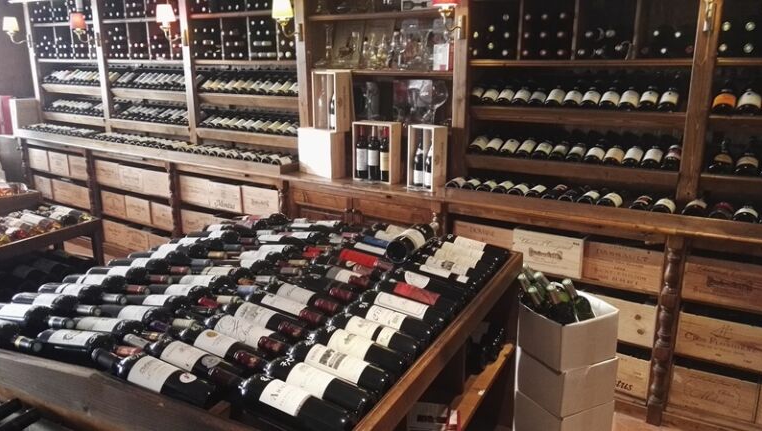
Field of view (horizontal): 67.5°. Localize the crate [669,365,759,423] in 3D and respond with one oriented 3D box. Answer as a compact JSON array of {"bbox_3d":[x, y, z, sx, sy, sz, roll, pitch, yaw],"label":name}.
[{"bbox_3d":[1.568,0.745,2.692,0.335,0.190,0.430,9,17,30],"label":"crate"}]

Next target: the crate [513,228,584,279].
[{"bbox_3d":[0.917,0.136,2.907,0.333,0.190,0.420,10,18,33],"label":"crate"}]

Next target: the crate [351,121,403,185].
[{"bbox_3d":[-0.022,-0.375,3.384,0.265,0.342,0.106,9,17,31],"label":"crate"}]

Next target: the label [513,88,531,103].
[{"bbox_3d":[0.708,-0.601,2.852,0.074,0.025,0.085,9,41,30],"label":"label"}]

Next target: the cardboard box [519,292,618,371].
[{"bbox_3d":[0.762,0.466,2.321,0.292,0.204,0.243,-8,15,-25],"label":"cardboard box"}]

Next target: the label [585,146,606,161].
[{"bbox_3d":[1.028,-0.298,2.731,0.076,0.025,0.080,9,39,30],"label":"label"}]

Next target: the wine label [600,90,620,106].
[{"bbox_3d":[1.061,-0.544,2.647,0.076,0.025,0.088,9,41,30],"label":"wine label"}]

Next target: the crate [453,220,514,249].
[{"bbox_3d":[0.641,0.091,3.111,0.335,0.190,0.420,10,18,33],"label":"crate"}]

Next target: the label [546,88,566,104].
[{"bbox_3d":[0.867,-0.590,2.815,0.076,0.035,0.095,8,37,29],"label":"label"}]

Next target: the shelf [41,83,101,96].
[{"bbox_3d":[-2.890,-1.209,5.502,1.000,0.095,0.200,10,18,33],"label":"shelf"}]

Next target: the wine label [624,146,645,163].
[{"bbox_3d":[1.176,-0.283,2.643,0.076,0.025,0.082,9,39,30],"label":"wine label"}]

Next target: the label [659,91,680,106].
[{"bbox_3d":[1.301,-0.530,2.570,0.076,0.035,0.095,8,37,29],"label":"label"}]

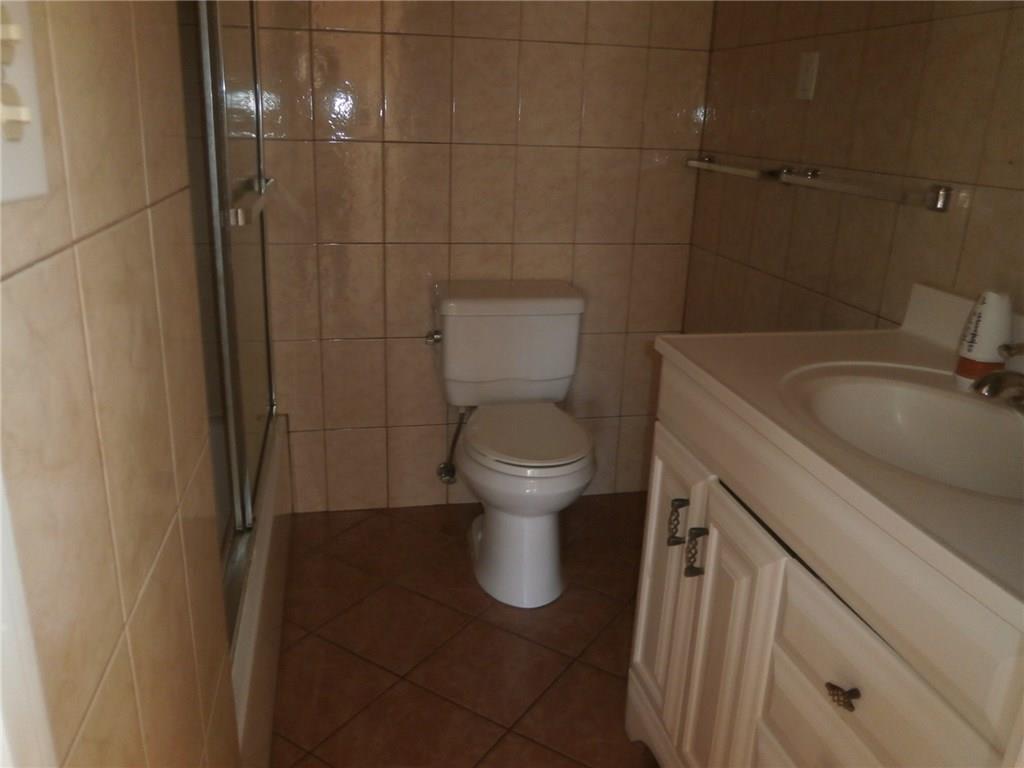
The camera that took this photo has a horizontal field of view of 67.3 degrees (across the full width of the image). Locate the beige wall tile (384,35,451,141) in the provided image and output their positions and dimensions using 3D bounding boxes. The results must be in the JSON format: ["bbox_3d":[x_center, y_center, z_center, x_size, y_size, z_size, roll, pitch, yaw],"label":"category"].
[{"bbox_3d":[-0.274,-0.859,2.243,0.203,0.304,0.010,-2,19,-12],"label":"beige wall tile"}]

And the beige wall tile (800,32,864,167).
[{"bbox_3d":[0.759,-0.668,1.810,0.010,0.300,0.200,-2,19,-12],"label":"beige wall tile"}]

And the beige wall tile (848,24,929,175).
[{"bbox_3d":[0.798,-0.603,1.629,0.010,0.300,0.200,-2,19,-12],"label":"beige wall tile"}]

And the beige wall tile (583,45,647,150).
[{"bbox_3d":[0.314,-0.877,2.361,0.200,0.301,0.010,-2,19,-12],"label":"beige wall tile"}]

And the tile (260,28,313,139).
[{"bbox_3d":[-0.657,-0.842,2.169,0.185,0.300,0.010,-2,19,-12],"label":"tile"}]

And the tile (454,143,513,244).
[{"bbox_3d":[-0.089,-0.586,2.380,0.203,0.304,0.010,-2,19,-12],"label":"tile"}]

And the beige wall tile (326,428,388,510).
[{"bbox_3d":[-0.519,0.290,2.596,0.200,0.300,0.010,-2,19,-12],"label":"beige wall tile"}]

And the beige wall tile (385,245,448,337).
[{"bbox_3d":[-0.298,-0.293,2.434,0.203,0.304,0.010,-2,19,-12],"label":"beige wall tile"}]

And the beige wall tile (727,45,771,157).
[{"bbox_3d":[0.671,-0.790,2.158,0.010,0.301,0.200,-2,19,-12],"label":"beige wall tile"}]

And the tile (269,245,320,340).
[{"bbox_3d":[-0.689,-0.278,2.346,0.200,0.300,0.010,-2,19,-12],"label":"tile"}]

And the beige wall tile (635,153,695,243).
[{"bbox_3d":[0.506,-0.605,2.510,0.203,0.304,0.010,-2,19,-12],"label":"beige wall tile"}]

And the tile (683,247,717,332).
[{"bbox_3d":[0.623,-0.291,2.535,0.010,0.304,0.195,-2,19,-11],"label":"tile"}]

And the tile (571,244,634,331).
[{"bbox_3d":[0.297,-0.314,2.563,0.203,0.304,0.010,-2,19,-12],"label":"tile"}]

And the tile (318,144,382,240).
[{"bbox_3d":[-0.481,-0.568,2.289,0.200,0.300,0.010,-2,19,-12],"label":"tile"}]

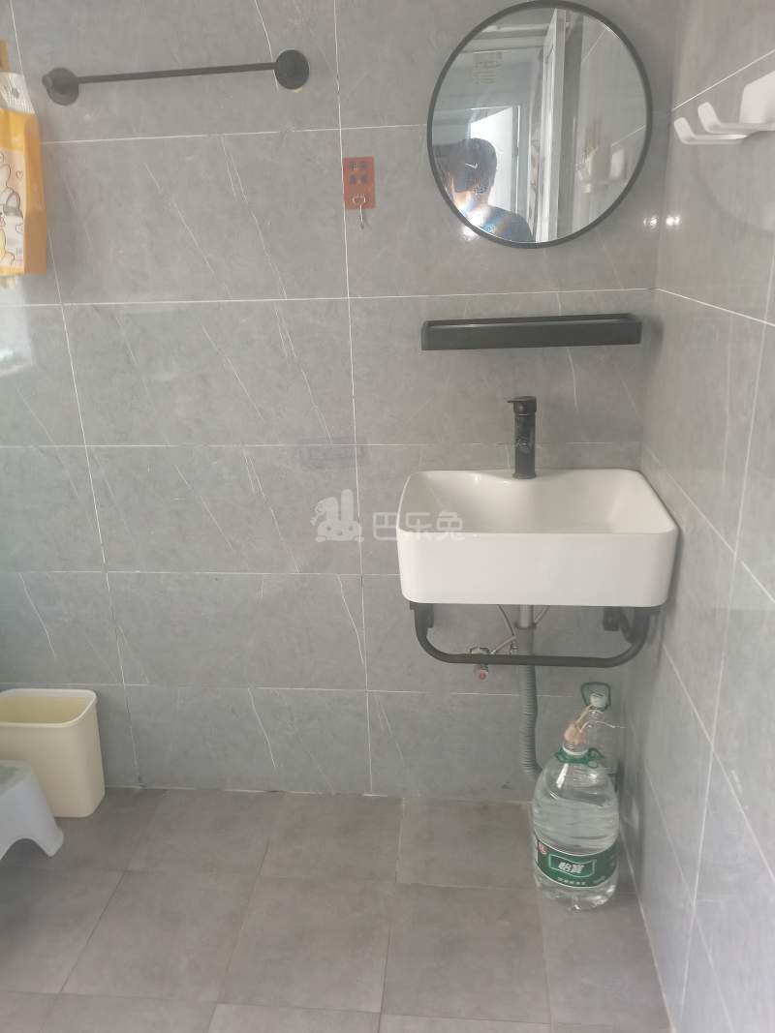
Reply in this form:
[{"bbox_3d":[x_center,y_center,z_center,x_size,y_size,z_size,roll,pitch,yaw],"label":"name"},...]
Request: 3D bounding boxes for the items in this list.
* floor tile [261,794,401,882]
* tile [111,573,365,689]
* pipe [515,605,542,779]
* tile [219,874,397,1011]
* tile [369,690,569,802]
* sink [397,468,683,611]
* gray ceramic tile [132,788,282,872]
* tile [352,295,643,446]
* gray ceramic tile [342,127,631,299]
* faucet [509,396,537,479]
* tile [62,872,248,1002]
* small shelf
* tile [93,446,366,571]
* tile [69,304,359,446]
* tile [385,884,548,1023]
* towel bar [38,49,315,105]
[{"bbox_3d":[-0.122,0.754,1.831,0.304,0.012,0.277,0,19,5],"label":"floor tile"},{"bbox_3d":[-0.351,0.272,1.835,0.598,0.302,0.012,0,19,5],"label":"tile"},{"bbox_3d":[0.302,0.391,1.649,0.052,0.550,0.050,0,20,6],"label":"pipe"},{"bbox_3d":[-0.147,0.852,1.560,0.302,0.010,0.301,0,20,6],"label":"tile"},{"bbox_3d":[0.255,0.559,1.878,0.600,0.302,0.010,0,20,6],"label":"tile"},{"bbox_3d":[0.265,0.030,1.473,0.470,0.138,0.370,0,20,6],"label":"sink"},{"bbox_3d":[-0.425,0.754,1.859,0.304,0.012,0.277,0,19,5],"label":"gray ceramic tile"},{"bbox_3d":[0.228,-0.296,1.576,0.600,0.302,0.010,0,20,6],"label":"tile"},{"bbox_3d":[0.211,-0.583,1.479,0.587,0.302,0.012,0,19,5],"label":"gray ceramic tile"},{"bbox_3d":[0.269,-0.146,1.536,0.053,0.170,0.126,0,19,5],"label":"faucet"},{"bbox_3d":[-0.450,0.851,1.588,0.304,0.012,0.300,0,19,5],"label":"tile"},{"bbox_3d":[0.270,-0.353,1.488,0.401,0.045,0.113,0,19,5],"label":"small shelf"},{"bbox_3d":[-0.360,-0.012,1.722,0.600,0.300,0.010,0,20,6],"label":"tile"},{"bbox_3d":[-0.369,-0.298,1.634,0.600,0.302,0.010,0,20,6],"label":"tile"},{"bbox_3d":[0.156,0.852,1.530,0.302,0.010,0.301,0,20,6],"label":"tile"},{"bbox_3d":[-0.397,-0.806,1.414,0.503,0.064,0.068,0,20,6],"label":"towel bar"}]

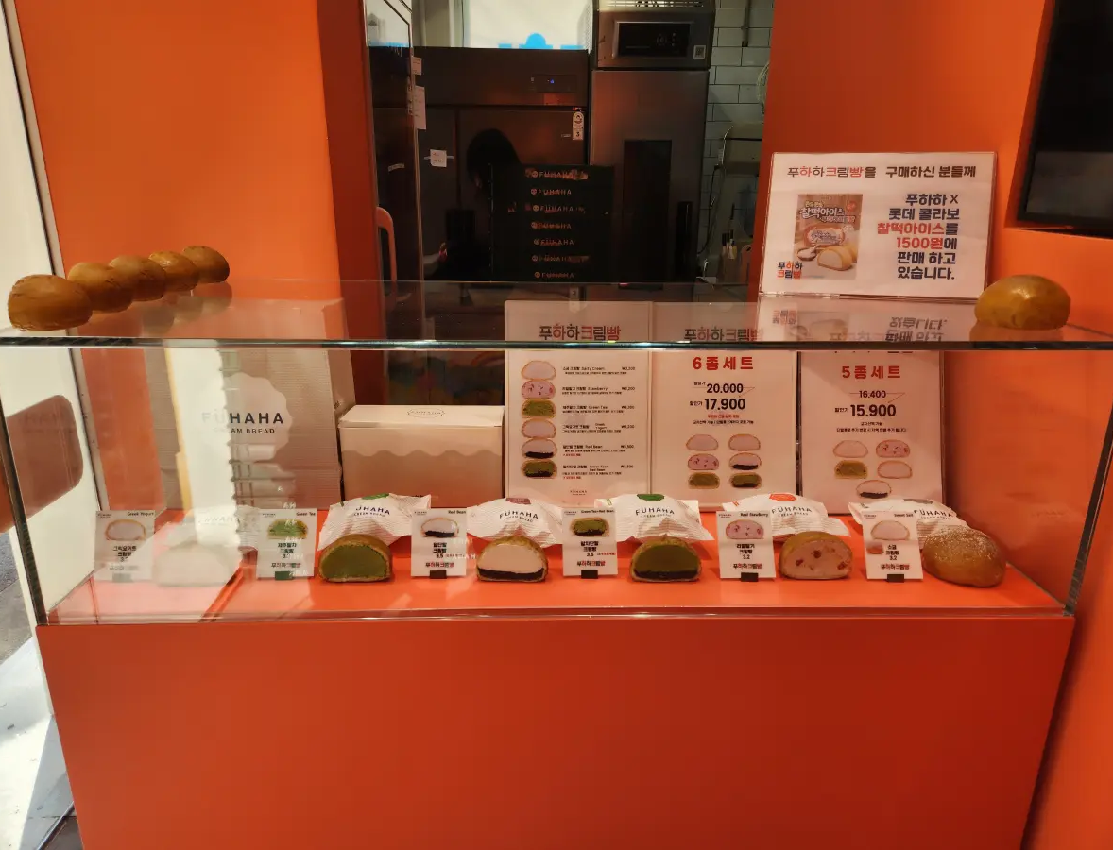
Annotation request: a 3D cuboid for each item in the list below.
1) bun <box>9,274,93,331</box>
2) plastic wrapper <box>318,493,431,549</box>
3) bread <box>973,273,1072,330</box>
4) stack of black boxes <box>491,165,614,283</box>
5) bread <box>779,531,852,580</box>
[{"bbox_3d":[-0.516,-0.126,0.767,0.073,0.054,0.074,0,17,-1],"label":"bun"},{"bbox_3d":[-0.237,0.122,0.982,0.132,0.060,0.108,-5,18,-17],"label":"plastic wrapper"},{"bbox_3d":[0.534,-0.143,0.865,0.096,0.057,0.090,0,17,-3],"label":"bread"},{"bbox_3d":[-0.011,-0.509,1.902,0.292,0.265,0.250,0,17,-3],"label":"stack of black boxes"},{"bbox_3d":[0.312,0.156,0.925,0.083,0.054,0.050,-1,17,-6],"label":"bread"}]

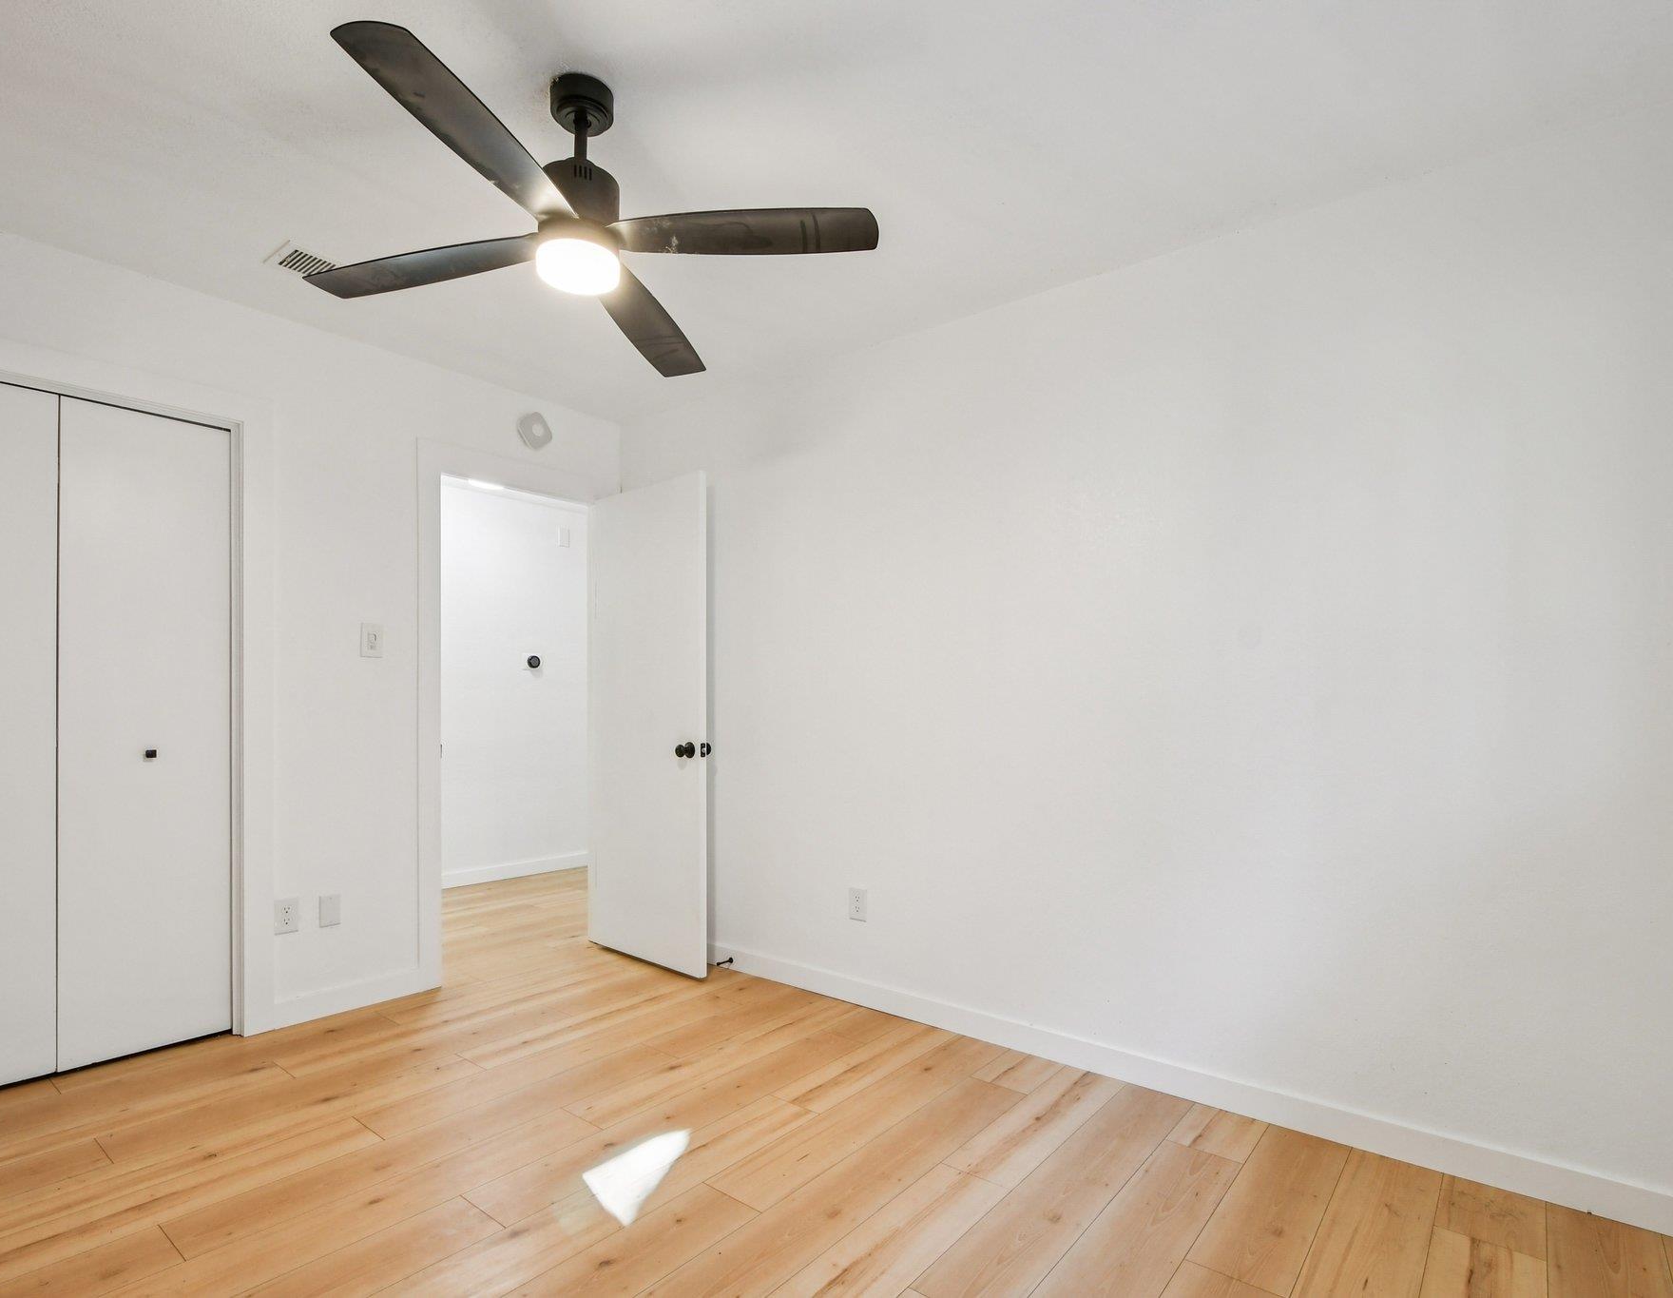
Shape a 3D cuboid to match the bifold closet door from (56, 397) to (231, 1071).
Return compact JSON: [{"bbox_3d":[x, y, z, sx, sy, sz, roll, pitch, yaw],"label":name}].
[{"bbox_3d":[-2.155,0.265,2.555,0.036,2.000,0.425,-1,-1,40],"label":"bifold closet door"}]

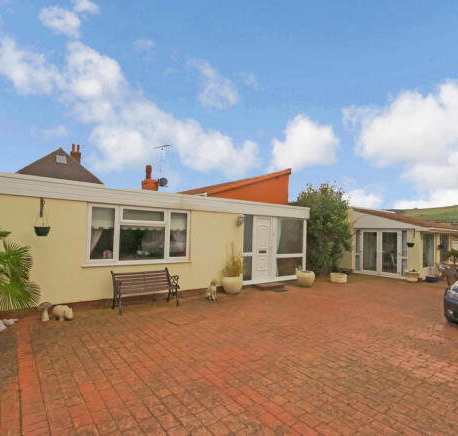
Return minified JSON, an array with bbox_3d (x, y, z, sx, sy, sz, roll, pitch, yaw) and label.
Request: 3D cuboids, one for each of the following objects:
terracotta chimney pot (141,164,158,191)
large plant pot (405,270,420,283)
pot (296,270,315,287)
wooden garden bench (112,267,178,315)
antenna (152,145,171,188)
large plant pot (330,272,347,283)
[{"bbox_3d":[-3.683,-1.860,12.700,0.550,1.220,0.550,3,-3,-35],"label":"terracotta chimney pot"},{"bbox_3d":[6.931,2.185,10.317,0.490,0.420,0.490,0,-3,34],"label":"large plant pot"},{"bbox_3d":[2.504,1.961,8.867,0.580,0.500,0.580,1,-3,16],"label":"pot"},{"bbox_3d":[-1.800,1.566,5.969,1.280,0.790,0.630,3,-3,-35],"label":"wooden garden bench"},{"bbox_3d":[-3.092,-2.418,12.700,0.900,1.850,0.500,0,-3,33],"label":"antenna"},{"bbox_3d":[3.904,2.122,9.690,0.600,0.340,0.380,0,-3,22],"label":"large plant pot"}]

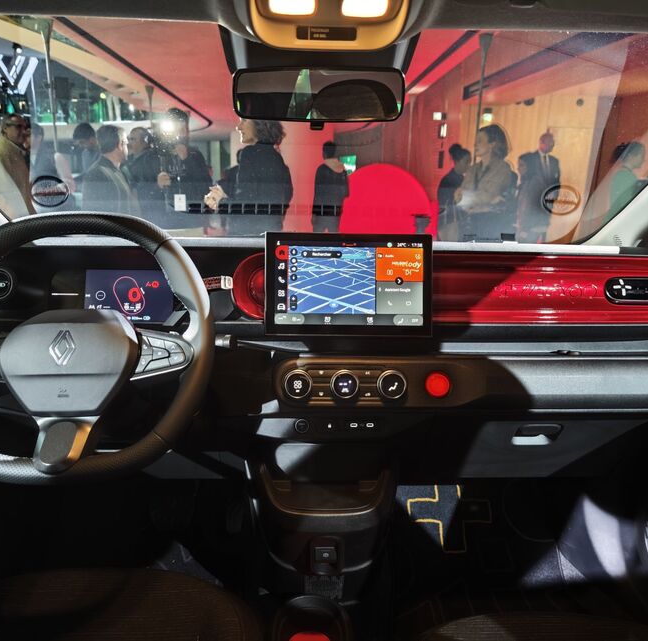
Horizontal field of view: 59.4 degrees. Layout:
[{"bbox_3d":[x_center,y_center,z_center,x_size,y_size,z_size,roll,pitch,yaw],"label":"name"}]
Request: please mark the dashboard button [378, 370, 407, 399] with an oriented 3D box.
[{"bbox_3d":[0.105,0.098,0.869,0.042,0.042,0.024,1,3,-1],"label":"dashboard button"}]

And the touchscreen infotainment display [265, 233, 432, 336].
[{"bbox_3d":[0.037,-0.055,0.864,0.249,0.153,0.025,1,1,-1],"label":"touchscreen infotainment display"}]

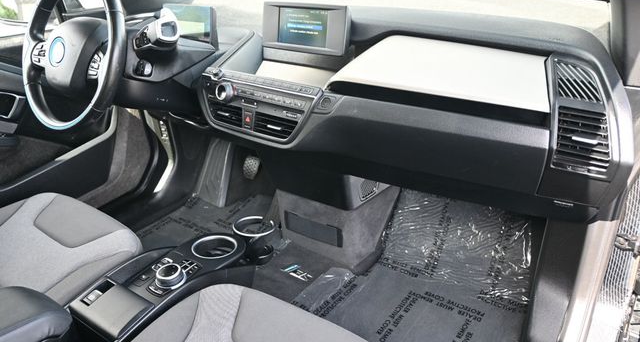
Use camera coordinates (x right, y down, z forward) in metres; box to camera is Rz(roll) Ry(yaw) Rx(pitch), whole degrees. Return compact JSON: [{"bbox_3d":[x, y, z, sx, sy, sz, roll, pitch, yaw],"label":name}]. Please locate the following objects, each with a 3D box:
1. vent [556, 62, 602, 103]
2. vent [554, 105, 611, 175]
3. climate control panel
[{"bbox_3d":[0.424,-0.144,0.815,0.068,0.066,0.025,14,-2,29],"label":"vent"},{"bbox_3d":[0.423,-0.048,0.804,0.080,0.104,0.030,14,11,29],"label":"vent"},{"bbox_3d":[-0.123,-0.145,1.104,0.310,0.125,0.085,14,14,29],"label":"climate control panel"}]

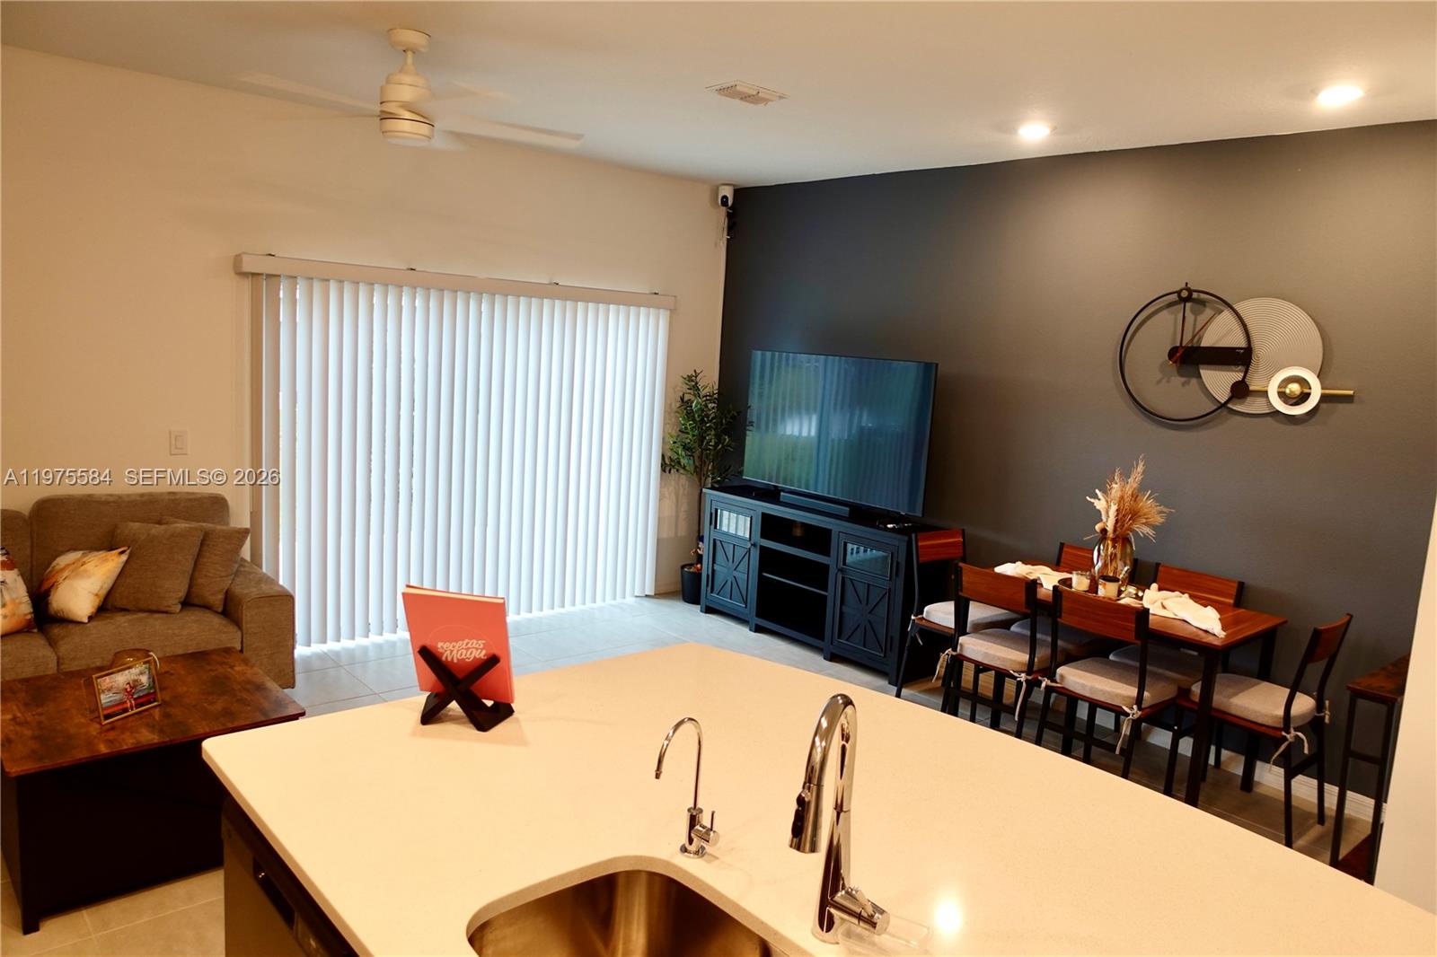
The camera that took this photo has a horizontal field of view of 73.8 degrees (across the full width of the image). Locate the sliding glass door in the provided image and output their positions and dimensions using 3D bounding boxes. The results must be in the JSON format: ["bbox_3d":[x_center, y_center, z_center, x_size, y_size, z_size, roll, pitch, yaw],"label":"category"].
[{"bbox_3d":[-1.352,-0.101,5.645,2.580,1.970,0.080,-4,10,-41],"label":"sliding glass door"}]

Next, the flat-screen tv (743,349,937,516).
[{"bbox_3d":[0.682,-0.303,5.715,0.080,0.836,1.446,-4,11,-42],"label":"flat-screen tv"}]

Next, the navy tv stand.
[{"bbox_3d":[0.582,0.594,5.840,0.410,0.818,1.665,-4,10,-41],"label":"navy tv stand"}]

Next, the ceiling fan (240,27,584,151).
[{"bbox_3d":[-1.092,-1.401,3.462,1.280,0.382,1.280,-3,11,-40],"label":"ceiling fan"}]

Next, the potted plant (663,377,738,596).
[{"bbox_3d":[-0.085,0.060,6.423,0.550,1.561,0.520,4,8,0],"label":"potted plant"}]

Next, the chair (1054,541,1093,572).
[{"bbox_3d":[1.650,0.802,4.606,0.500,0.865,0.420,-4,10,-41],"label":"chair"}]

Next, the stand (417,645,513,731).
[{"bbox_3d":[-0.562,0.452,2.112,0.180,0.165,0.130,5,8,5],"label":"stand"}]

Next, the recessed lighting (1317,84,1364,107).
[{"bbox_3d":[2.221,-1.369,3.418,0.160,0.030,0.160,-3,11,-40],"label":"recessed lighting"}]

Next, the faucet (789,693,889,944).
[{"bbox_3d":[0.173,0.489,1.289,0.120,0.400,0.240,6,8,21],"label":"faucet"}]

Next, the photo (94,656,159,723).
[{"bbox_3d":[-1.902,0.679,3.061,0.050,0.155,0.196,-7,4,23],"label":"photo"}]

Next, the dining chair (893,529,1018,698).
[{"bbox_3d":[1.235,0.737,4.812,0.401,0.872,0.487,-2,10,-33],"label":"dining chair"}]

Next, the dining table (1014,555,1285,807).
[{"bbox_3d":[1.708,0.907,4.287,0.690,0.750,1.215,-4,10,-41],"label":"dining table"}]

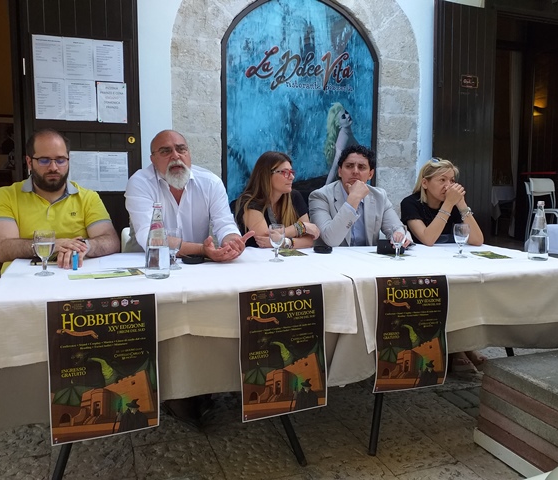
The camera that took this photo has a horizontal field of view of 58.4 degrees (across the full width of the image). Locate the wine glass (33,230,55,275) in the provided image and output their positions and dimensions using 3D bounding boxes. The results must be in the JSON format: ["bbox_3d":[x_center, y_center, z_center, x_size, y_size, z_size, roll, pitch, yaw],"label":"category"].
[{"bbox_3d":[-0.893,0.049,1.892,0.077,0.163,0.077,0,6,0],"label":"wine glass"}]

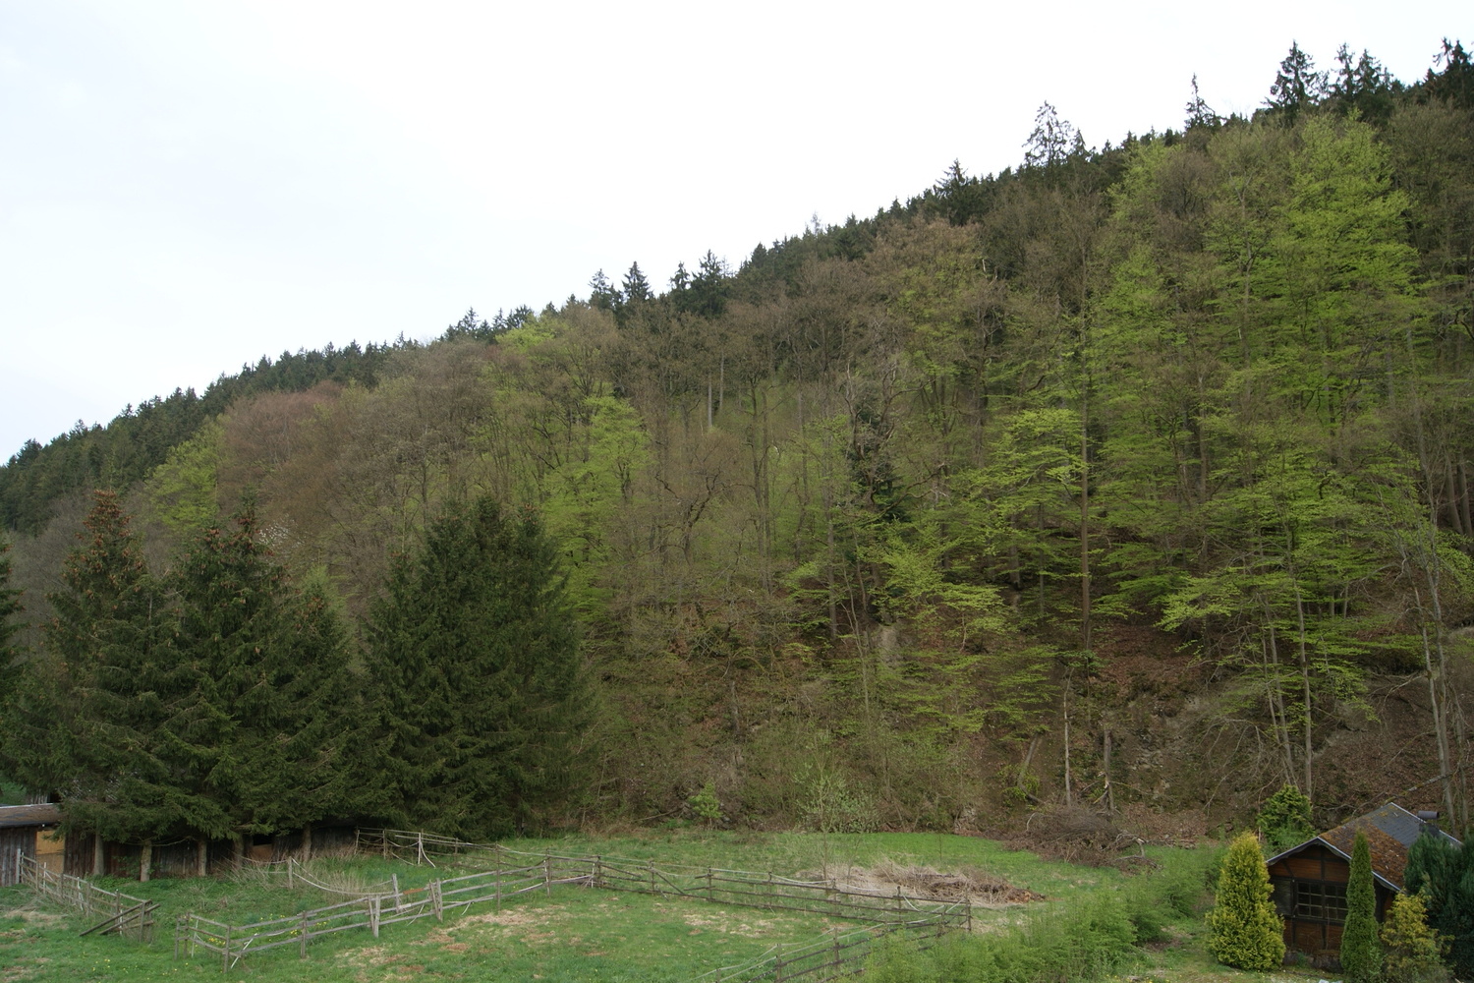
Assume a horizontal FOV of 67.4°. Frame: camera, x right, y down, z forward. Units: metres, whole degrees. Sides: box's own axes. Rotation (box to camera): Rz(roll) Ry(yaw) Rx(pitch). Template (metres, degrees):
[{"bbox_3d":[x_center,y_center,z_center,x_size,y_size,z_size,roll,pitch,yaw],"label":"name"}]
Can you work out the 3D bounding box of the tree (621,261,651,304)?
[{"bbox_3d":[-22.127,-43.091,239.050,6.600,14.000,6.600,0,-8,0],"label":"tree"}]

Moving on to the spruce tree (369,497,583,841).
[{"bbox_3d":[-12.437,8.218,53.111,9.800,16.133,9.800,0,-8,0],"label":"spruce tree"}]

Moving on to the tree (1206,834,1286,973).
[{"bbox_3d":[14.457,11.571,31.536,2.050,3.632,2.050,0,-8,0],"label":"tree"}]

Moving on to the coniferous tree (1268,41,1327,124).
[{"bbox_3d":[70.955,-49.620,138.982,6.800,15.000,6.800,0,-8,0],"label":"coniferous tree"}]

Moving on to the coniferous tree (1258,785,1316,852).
[{"bbox_3d":[22.516,13.714,45.478,2.200,3.170,2.200,0,-8,0],"label":"coniferous tree"}]

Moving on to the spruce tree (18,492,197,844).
[{"bbox_3d":[-25.002,7.581,44.701,6.700,15.111,6.700,0,-8,0],"label":"spruce tree"}]

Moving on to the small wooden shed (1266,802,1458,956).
[{"bbox_3d":[18.960,11.896,33.714,4.000,3.580,7.800,-7,-10,42],"label":"small wooden shed"}]

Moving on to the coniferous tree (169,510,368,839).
[{"bbox_3d":[-19.286,7.796,45.351,7.400,14.861,7.400,0,-8,0],"label":"coniferous tree"}]

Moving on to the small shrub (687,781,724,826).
[{"bbox_3d":[-1.489,15.361,54.101,1.800,2.246,1.800,0,-8,0],"label":"small shrub"}]

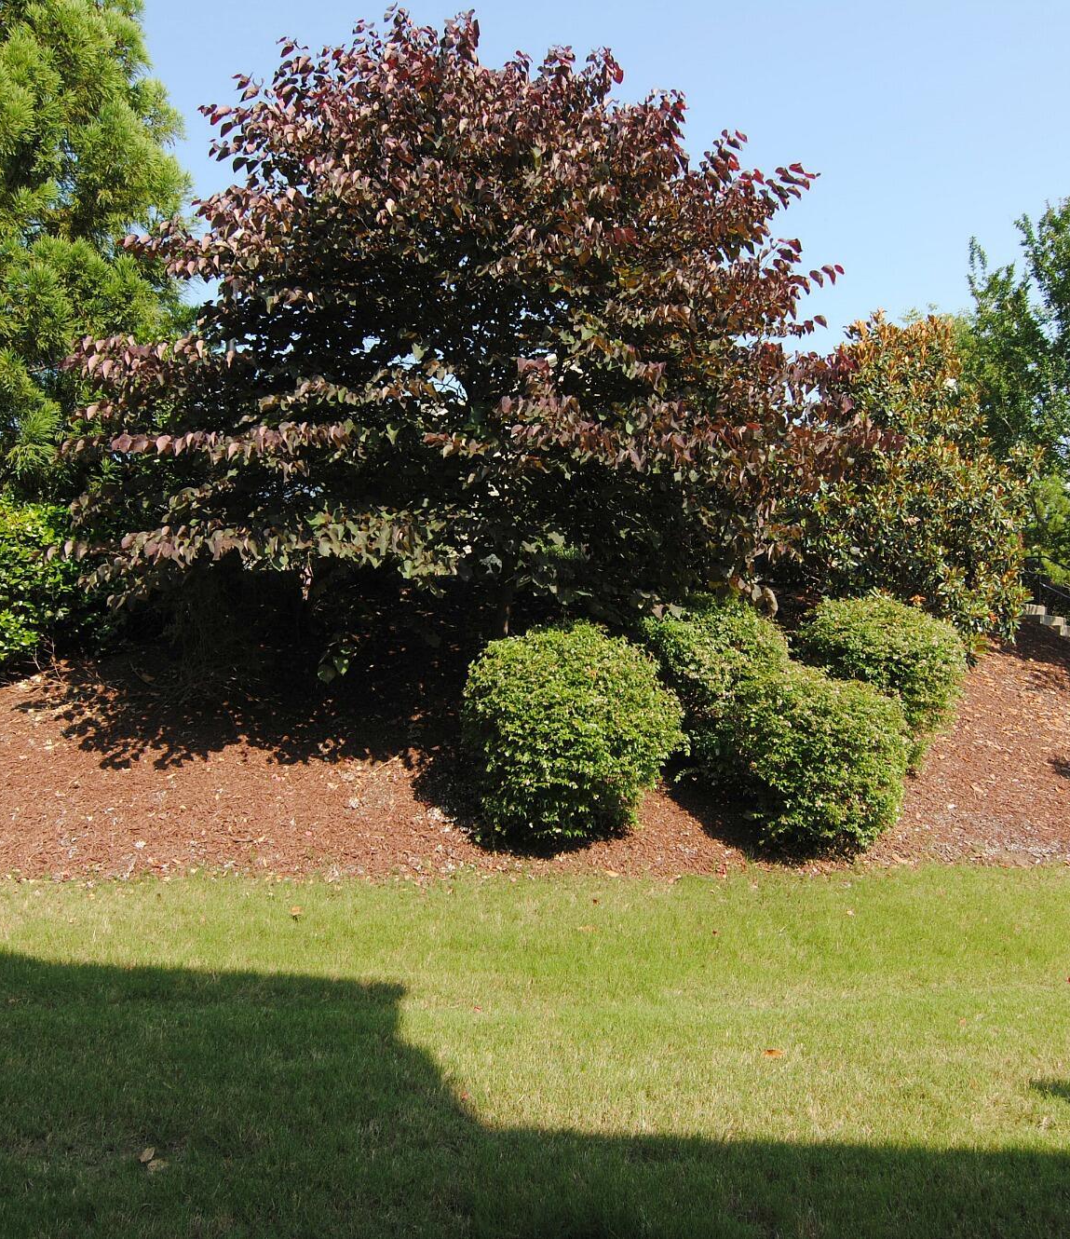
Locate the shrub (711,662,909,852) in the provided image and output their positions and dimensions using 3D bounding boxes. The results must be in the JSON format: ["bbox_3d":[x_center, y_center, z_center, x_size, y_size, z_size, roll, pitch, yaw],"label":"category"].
[{"bbox_3d":[1.930,0.950,5.800,1.320,1.320,1.300,0,-2,0],"label":"shrub"}]

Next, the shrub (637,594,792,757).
[{"bbox_3d":[1.550,0.500,7.000,1.350,1.380,1.350,0,-2,0],"label":"shrub"}]

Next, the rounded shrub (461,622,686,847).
[{"bbox_3d":[0.270,0.800,5.800,1.530,1.500,1.500,0,-2,0],"label":"rounded shrub"}]

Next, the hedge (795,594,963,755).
[{"bbox_3d":[2.950,0.500,7.000,1.400,1.400,1.400,0,-2,0],"label":"hedge"}]

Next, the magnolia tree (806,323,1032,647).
[{"bbox_3d":[4.200,-1.550,9.200,2.500,3.700,2.500,0,-2,0],"label":"magnolia tree"}]

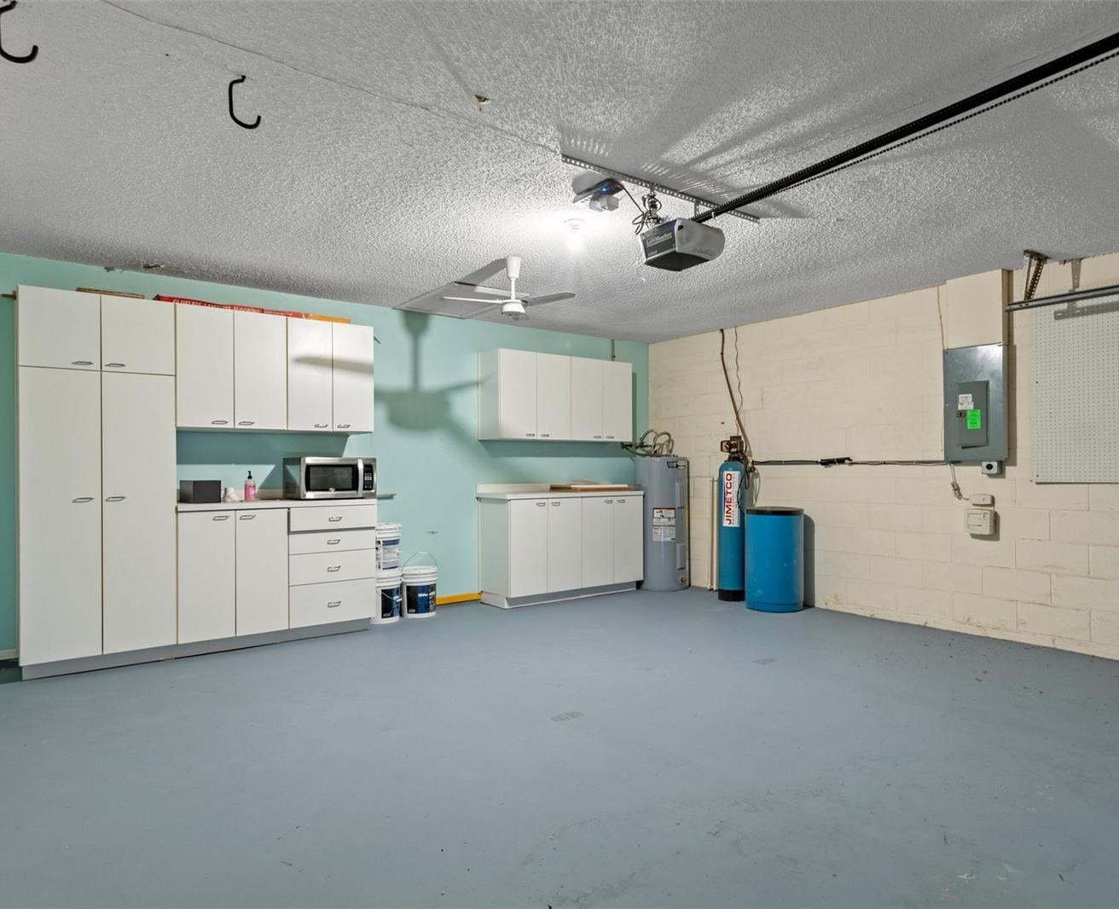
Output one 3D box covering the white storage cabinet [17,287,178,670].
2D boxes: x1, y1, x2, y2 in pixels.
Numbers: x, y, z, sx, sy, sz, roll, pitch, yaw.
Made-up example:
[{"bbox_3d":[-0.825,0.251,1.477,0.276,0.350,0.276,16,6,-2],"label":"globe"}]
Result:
[{"bbox_3d":[-2.862,0.143,4.242,0.776,2.175,0.490,0,-2,-36],"label":"white storage cabinet"}]

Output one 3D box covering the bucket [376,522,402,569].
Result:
[{"bbox_3d":[-1.336,0.726,5.211,0.286,0.365,0.286,0,0,0],"label":"bucket"}]

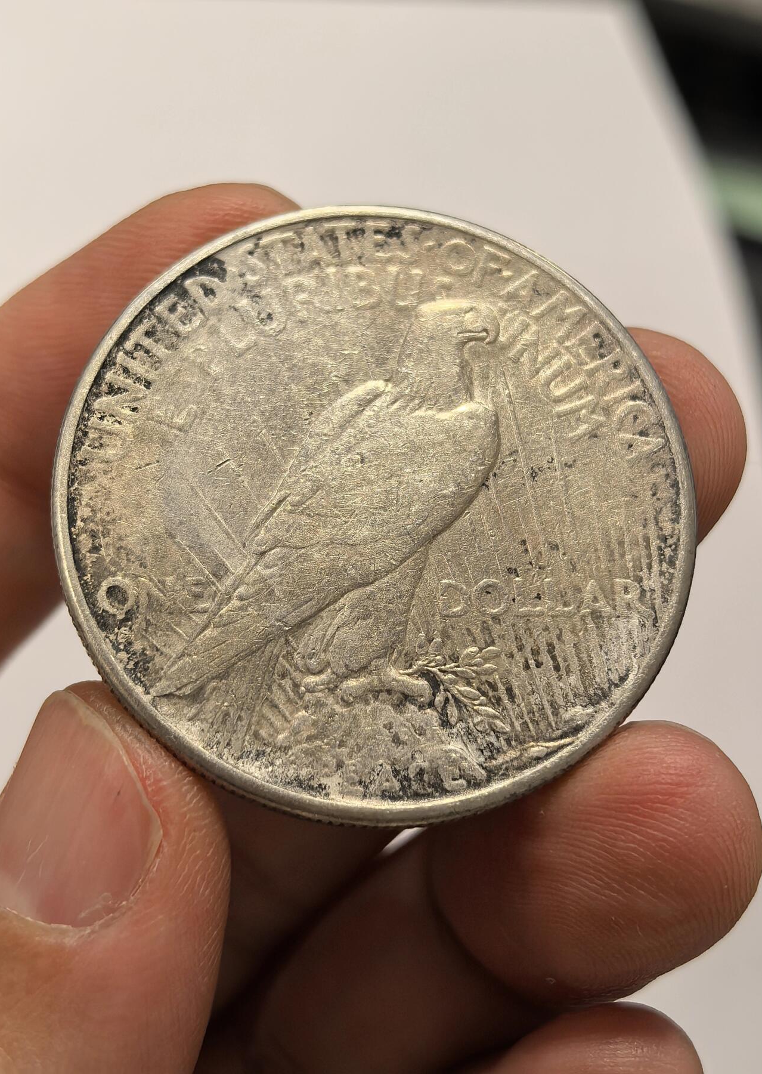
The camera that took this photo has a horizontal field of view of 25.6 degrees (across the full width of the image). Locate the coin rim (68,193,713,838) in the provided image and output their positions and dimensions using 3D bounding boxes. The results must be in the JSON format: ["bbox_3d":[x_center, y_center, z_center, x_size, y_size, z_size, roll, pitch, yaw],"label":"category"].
[{"bbox_3d":[0.000,-0.002,0.099,0.038,0.002,0.038,0,73,-7],"label":"coin rim"}]

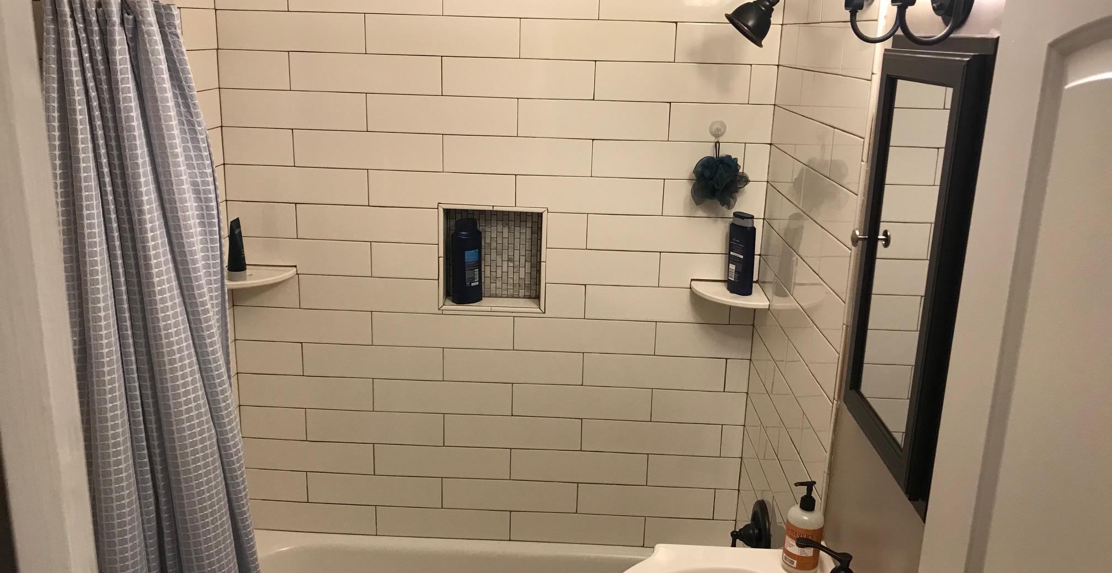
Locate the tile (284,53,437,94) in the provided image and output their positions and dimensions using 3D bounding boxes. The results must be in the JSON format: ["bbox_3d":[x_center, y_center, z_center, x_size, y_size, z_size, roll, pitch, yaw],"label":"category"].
[{"bbox_3d":[-0.506,-0.570,2.406,0.406,0.101,0.010,2,15,1],"label":"tile"}]

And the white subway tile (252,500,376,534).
[{"bbox_3d":[-0.745,0.704,2.745,0.396,0.101,0.010,2,15,1],"label":"white subway tile"}]

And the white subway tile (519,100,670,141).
[{"bbox_3d":[0.103,-0.449,2.424,0.407,0.101,0.010,2,15,1],"label":"white subway tile"}]

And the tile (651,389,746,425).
[{"bbox_3d":[0.419,0.353,2.627,0.273,0.100,0.010,2,15,1],"label":"tile"}]

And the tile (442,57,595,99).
[{"bbox_3d":[-0.099,-0.555,2.398,0.406,0.100,0.009,2,15,1],"label":"tile"}]

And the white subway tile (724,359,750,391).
[{"bbox_3d":[0.522,0.257,2.592,0.066,0.101,0.010,2,15,1],"label":"white subway tile"}]

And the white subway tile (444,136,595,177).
[{"bbox_3d":[-0.104,-0.357,2.450,0.406,0.101,0.010,2,15,1],"label":"white subway tile"}]

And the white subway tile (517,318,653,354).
[{"bbox_3d":[0.083,0.142,2.574,0.406,0.100,0.010,2,15,1],"label":"white subway tile"}]

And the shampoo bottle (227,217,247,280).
[{"bbox_3d":[-0.849,-0.101,2.387,0.050,0.160,0.068,4,15,9],"label":"shampoo bottle"}]

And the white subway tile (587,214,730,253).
[{"bbox_3d":[0.297,-0.146,2.499,0.406,0.100,0.010,2,15,1],"label":"white subway tile"}]

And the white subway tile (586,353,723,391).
[{"bbox_3d":[0.284,0.249,2.601,0.406,0.100,0.009,2,15,1],"label":"white subway tile"}]

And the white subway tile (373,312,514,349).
[{"bbox_3d":[-0.325,0.128,2.587,0.406,0.100,0.009,2,15,1],"label":"white subway tile"}]

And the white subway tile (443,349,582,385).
[{"bbox_3d":[-0.124,0.233,2.619,0.405,0.101,0.009,2,15,1],"label":"white subway tile"}]

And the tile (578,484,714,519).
[{"bbox_3d":[0.272,0.642,2.700,0.406,0.101,0.010,2,15,1],"label":"tile"}]

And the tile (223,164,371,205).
[{"bbox_3d":[-0.719,-0.281,2.502,0.398,0.101,0.009,2,15,1],"label":"tile"}]

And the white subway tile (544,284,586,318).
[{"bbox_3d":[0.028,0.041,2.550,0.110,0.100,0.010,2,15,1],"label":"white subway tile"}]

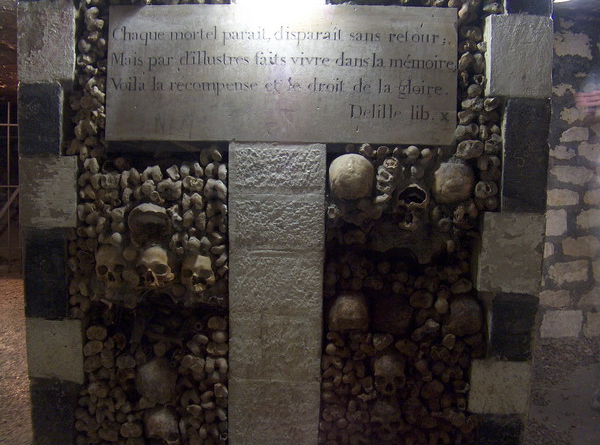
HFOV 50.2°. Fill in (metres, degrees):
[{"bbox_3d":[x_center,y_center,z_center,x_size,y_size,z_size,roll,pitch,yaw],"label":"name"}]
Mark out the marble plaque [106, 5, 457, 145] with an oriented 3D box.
[{"bbox_3d":[-0.059,-0.467,2.030,1.100,0.430,0.050,1,4,0],"label":"marble plaque"}]

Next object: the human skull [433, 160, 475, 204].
[{"bbox_3d":[0.508,-0.133,2.130,0.137,0.142,0.170,1,6,3],"label":"human skull"}]

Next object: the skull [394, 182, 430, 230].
[{"bbox_3d":[0.376,-0.053,2.140,0.130,0.160,0.165,2,6,14],"label":"skull"}]

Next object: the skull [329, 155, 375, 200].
[{"bbox_3d":[0.171,-0.152,2.120,0.145,0.145,0.175,1,6,0],"label":"skull"}]

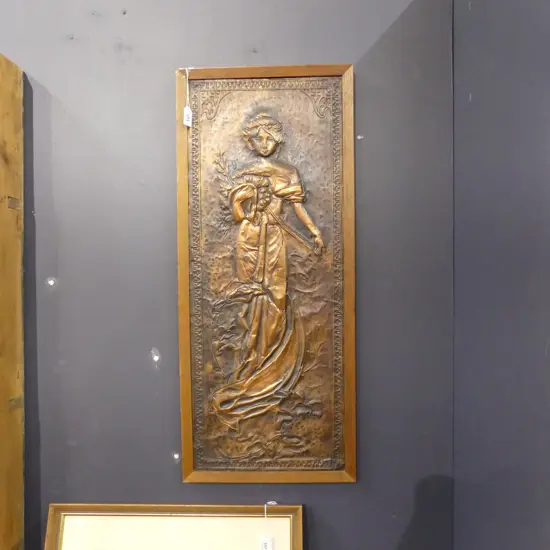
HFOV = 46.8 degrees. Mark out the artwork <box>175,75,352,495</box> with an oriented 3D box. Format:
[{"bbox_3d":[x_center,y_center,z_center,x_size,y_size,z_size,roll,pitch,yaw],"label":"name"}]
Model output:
[{"bbox_3d":[-0.018,0.004,1.468,0.400,0.950,0.033,-1,2,2],"label":"artwork"}]

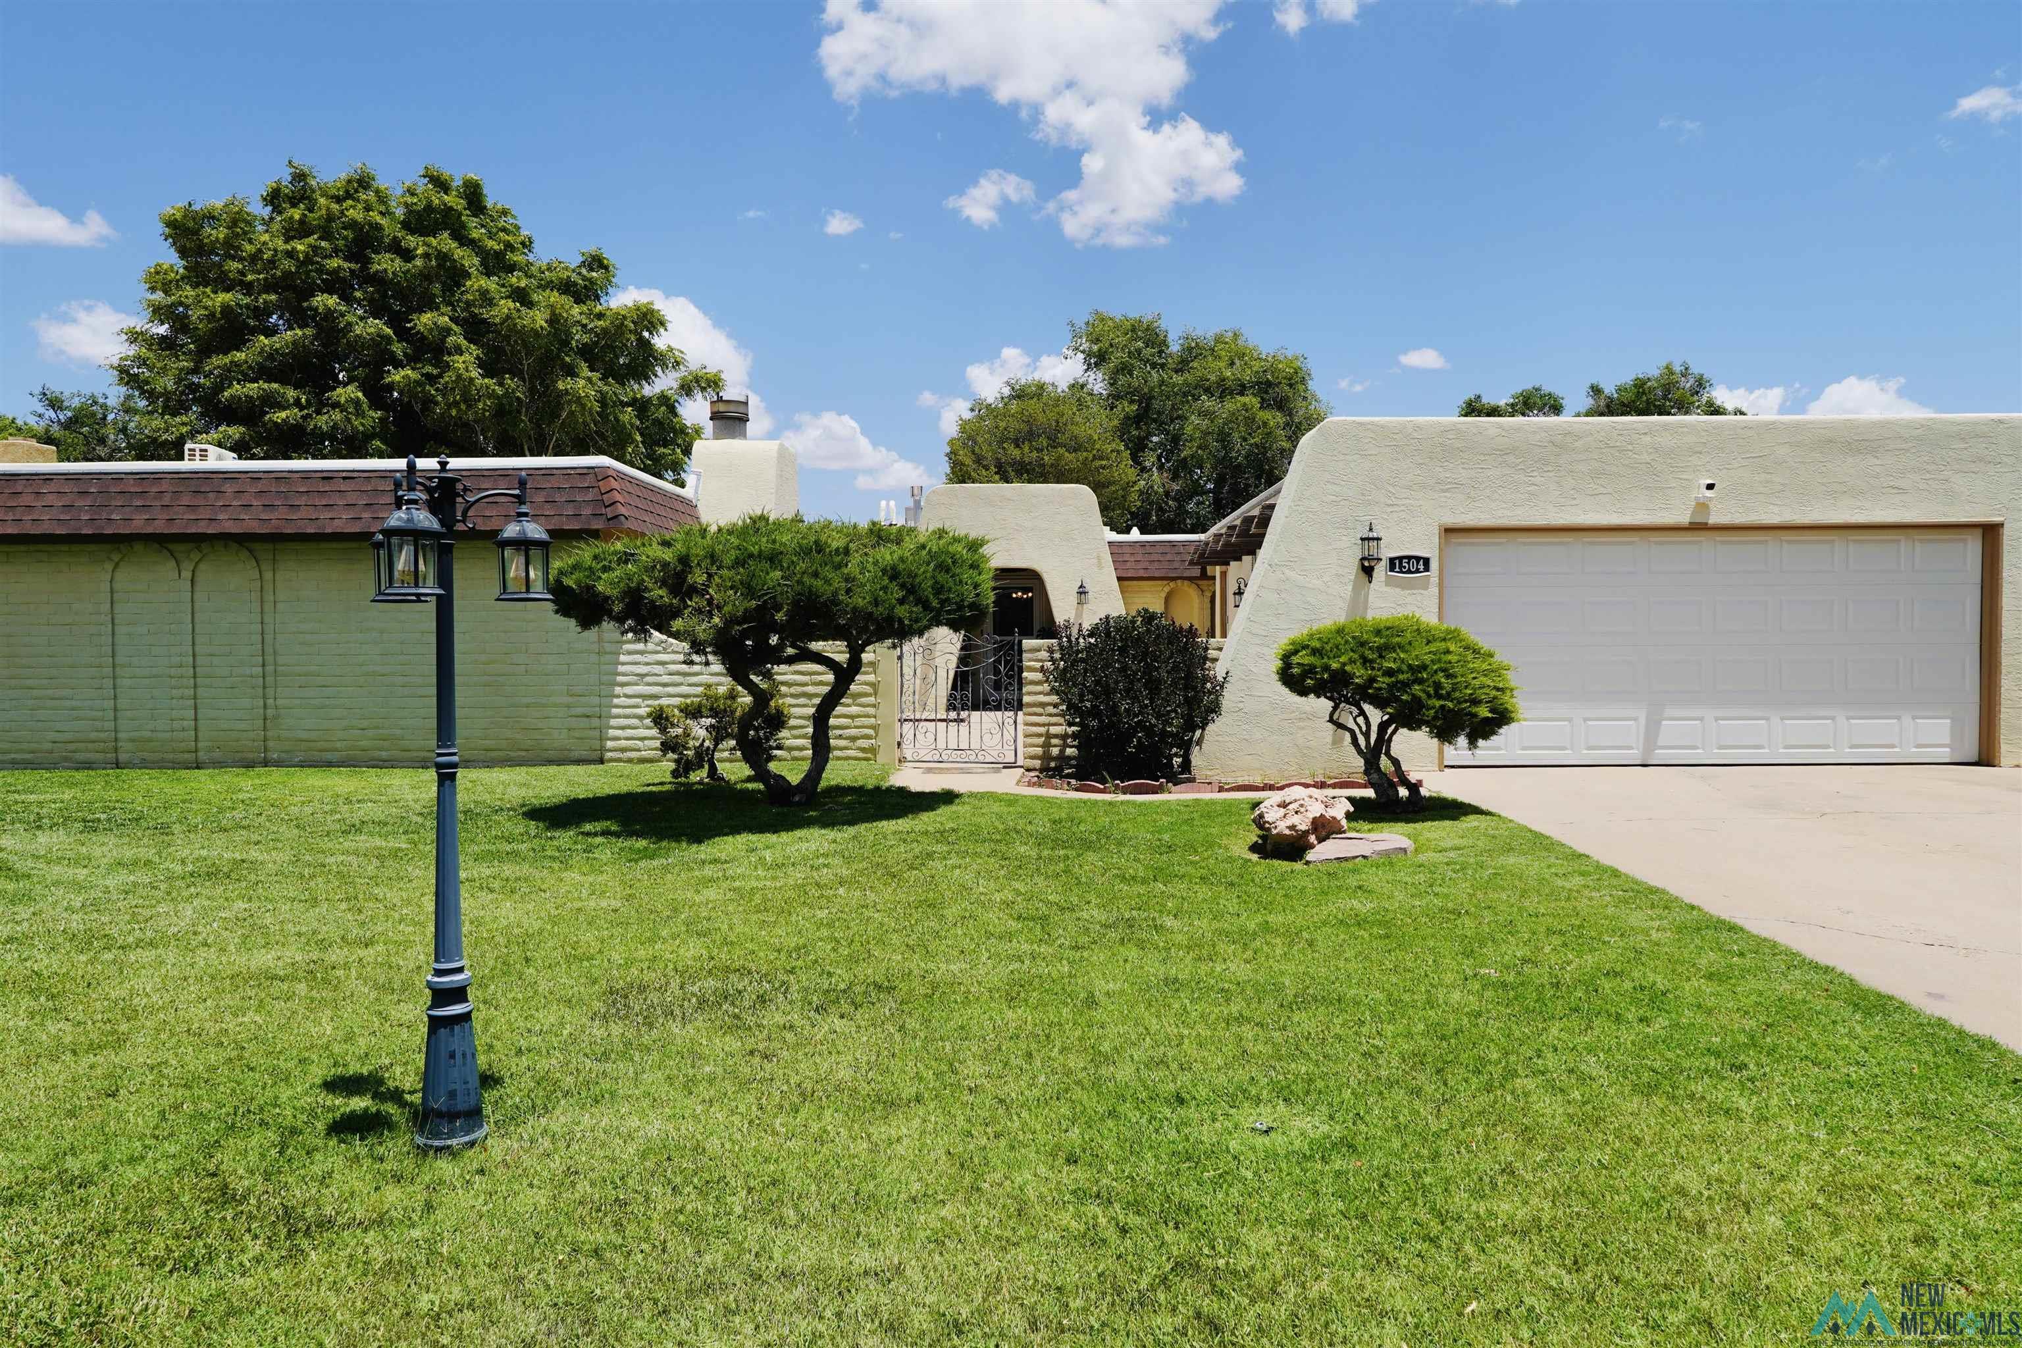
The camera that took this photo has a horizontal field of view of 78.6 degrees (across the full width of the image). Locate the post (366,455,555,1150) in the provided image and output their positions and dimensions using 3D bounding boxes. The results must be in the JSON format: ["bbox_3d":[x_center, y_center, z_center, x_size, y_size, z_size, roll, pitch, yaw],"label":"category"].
[{"bbox_3d":[-1.780,0.390,3.830,0.600,2.170,0.550,0,1,0],"label":"post"}]

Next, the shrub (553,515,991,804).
[{"bbox_3d":[-1.740,-0.100,9.250,3.200,2.200,2.300,-1,1,-8],"label":"shrub"}]

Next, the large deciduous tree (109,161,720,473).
[{"bbox_3d":[-12.200,-5.100,26.000,11.600,11.200,11.200,0,1,0],"label":"large deciduous tree"}]

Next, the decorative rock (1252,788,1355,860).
[{"bbox_3d":[1.850,0.910,7.850,0.620,0.400,0.500,0,1,0],"label":"decorative rock"}]

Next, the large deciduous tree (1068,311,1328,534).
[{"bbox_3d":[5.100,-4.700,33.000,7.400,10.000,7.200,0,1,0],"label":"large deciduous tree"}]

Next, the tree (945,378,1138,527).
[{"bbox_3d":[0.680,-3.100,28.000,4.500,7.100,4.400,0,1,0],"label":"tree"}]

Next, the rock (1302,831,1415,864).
[{"bbox_3d":[2.160,1.090,7.670,0.700,0.120,0.480,0,1,0],"label":"rock"}]

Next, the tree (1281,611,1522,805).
[{"bbox_3d":[2.800,0.280,8.970,1.760,1.420,1.400,0,1,0],"label":"tree"}]

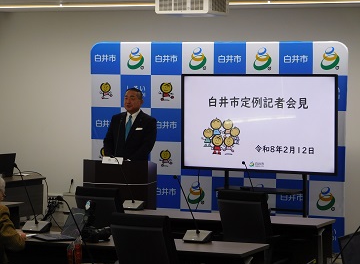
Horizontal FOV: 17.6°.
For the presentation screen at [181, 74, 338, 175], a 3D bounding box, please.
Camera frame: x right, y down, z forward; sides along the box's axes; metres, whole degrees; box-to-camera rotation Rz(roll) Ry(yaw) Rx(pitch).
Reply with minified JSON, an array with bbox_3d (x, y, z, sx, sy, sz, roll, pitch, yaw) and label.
[{"bbox_3d":[0.793,-0.085,11.678,1.700,0.980,0.080,2,2,27],"label":"presentation screen"}]

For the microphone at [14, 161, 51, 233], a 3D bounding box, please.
[{"bbox_3d":[-1.023,0.448,7.868,0.190,0.460,0.350,1,2,22],"label":"microphone"}]

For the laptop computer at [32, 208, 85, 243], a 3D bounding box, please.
[{"bbox_3d":[-0.761,0.601,7.597,0.275,0.190,0.280,-1,2,-34],"label":"laptop computer"}]

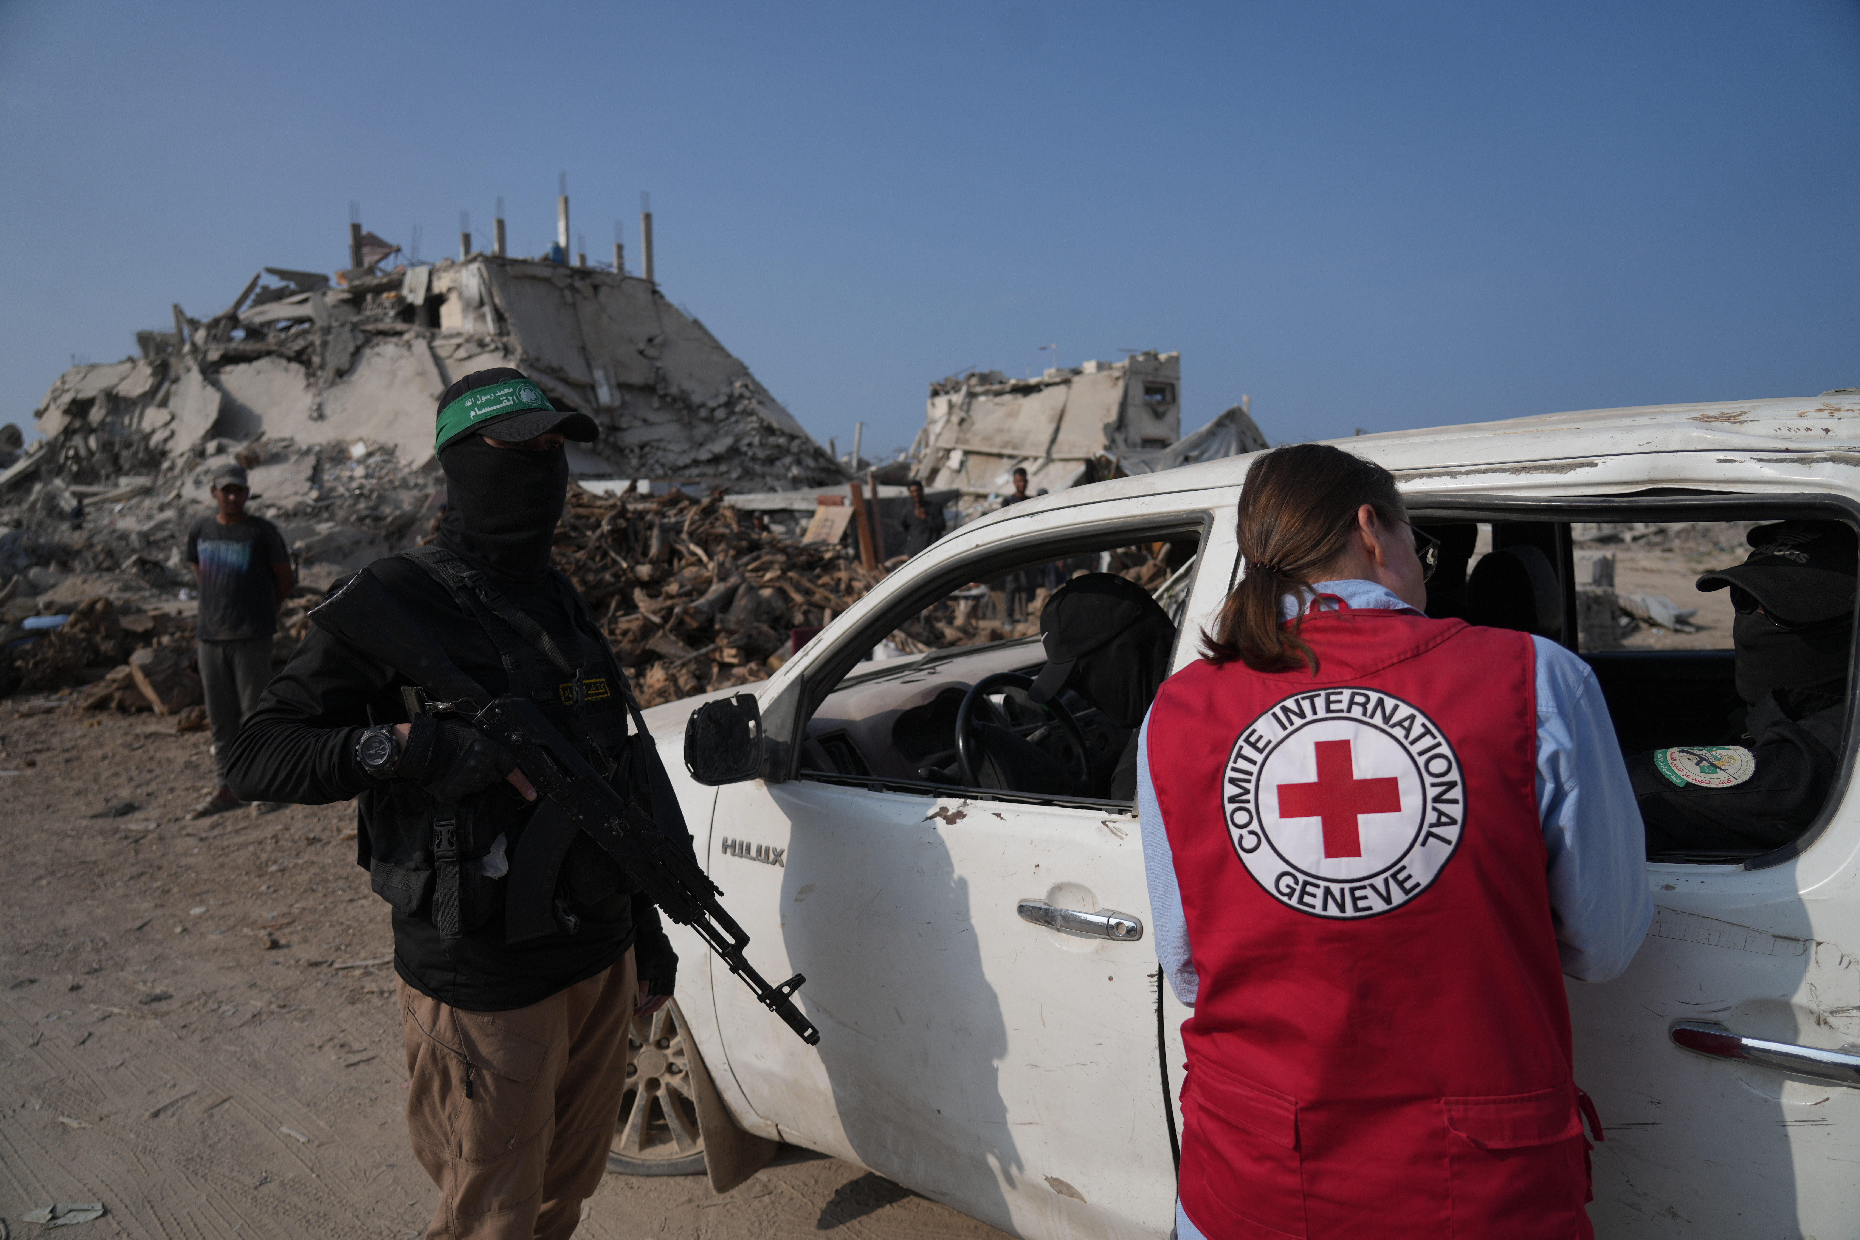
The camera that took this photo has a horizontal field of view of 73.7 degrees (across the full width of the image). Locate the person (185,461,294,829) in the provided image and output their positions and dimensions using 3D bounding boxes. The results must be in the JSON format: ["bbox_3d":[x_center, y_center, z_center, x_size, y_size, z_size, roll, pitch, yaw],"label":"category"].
[{"bbox_3d":[-3.475,0.092,6.250,0.520,1.740,0.380,-1,6,-8],"label":"person"}]

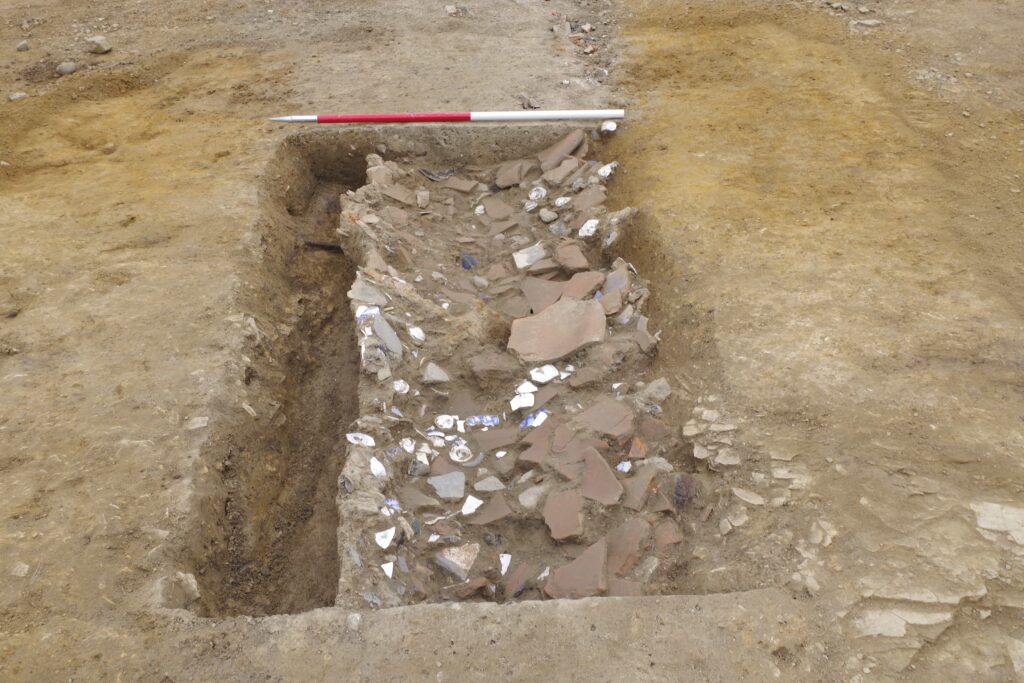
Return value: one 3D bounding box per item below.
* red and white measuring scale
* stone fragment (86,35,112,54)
[{"bbox_3d":[-0.210,-0.732,3.340,1.155,0.029,0.029,-1,37,0],"label":"red and white measuring scale"},{"bbox_3d":[-1.549,-1.114,3.846,0.095,0.055,0.080,-15,40,-17],"label":"stone fragment"}]

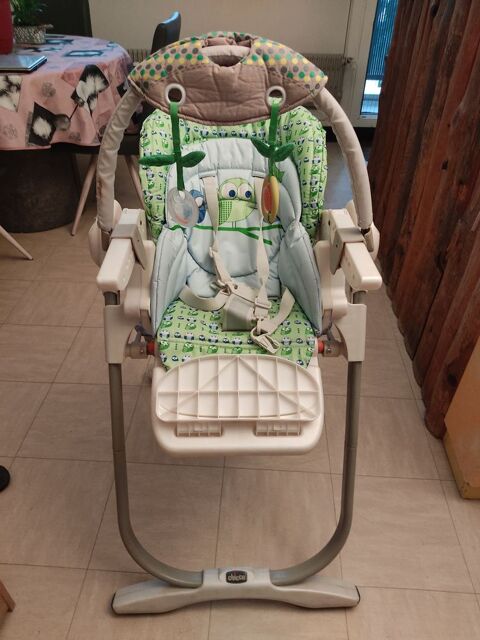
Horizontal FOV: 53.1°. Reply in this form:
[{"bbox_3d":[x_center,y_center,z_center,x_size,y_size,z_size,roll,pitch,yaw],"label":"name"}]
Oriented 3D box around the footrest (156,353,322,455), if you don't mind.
[{"bbox_3d":[-0.005,0.167,0.940,0.328,0.195,0.065,-1,-7,-2],"label":"footrest"}]

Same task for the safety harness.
[{"bbox_3d":[-0.006,-0.132,1.020,0.250,0.250,0.310,0,38,-1],"label":"safety harness"}]

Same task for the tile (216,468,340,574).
[{"bbox_3d":[0.099,0.525,1.246,0.302,0.010,0.302,2,38,2],"label":"tile"}]

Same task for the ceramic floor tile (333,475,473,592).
[{"bbox_3d":[0.401,0.537,1.237,0.302,0.010,0.302,2,38,2],"label":"ceramic floor tile"}]

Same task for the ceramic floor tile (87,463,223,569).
[{"bbox_3d":[-0.202,0.511,1.255,0.302,0.010,0.302,2,38,2],"label":"ceramic floor tile"}]

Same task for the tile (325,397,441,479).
[{"bbox_3d":[0.417,0.352,1.469,0.302,0.010,0.302,2,38,2],"label":"tile"}]

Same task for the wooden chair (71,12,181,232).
[{"bbox_3d":[-0.594,-0.938,2.352,0.570,0.920,0.460,0,38,-1],"label":"wooden chair"}]

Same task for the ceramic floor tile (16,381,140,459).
[{"bbox_3d":[-0.489,0.314,1.502,0.302,0.010,0.302,2,38,2],"label":"ceramic floor tile"}]

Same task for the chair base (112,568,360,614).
[{"bbox_3d":[-0.009,0.607,1.085,0.540,0.060,0.068,-1,38,-2],"label":"chair base"}]

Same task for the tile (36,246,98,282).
[{"bbox_3d":[-0.740,-0.253,2.217,0.302,0.010,0.302,2,38,2],"label":"tile"}]

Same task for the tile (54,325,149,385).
[{"bbox_3d":[-0.474,0.129,1.741,0.302,0.010,0.302,2,38,2],"label":"tile"}]

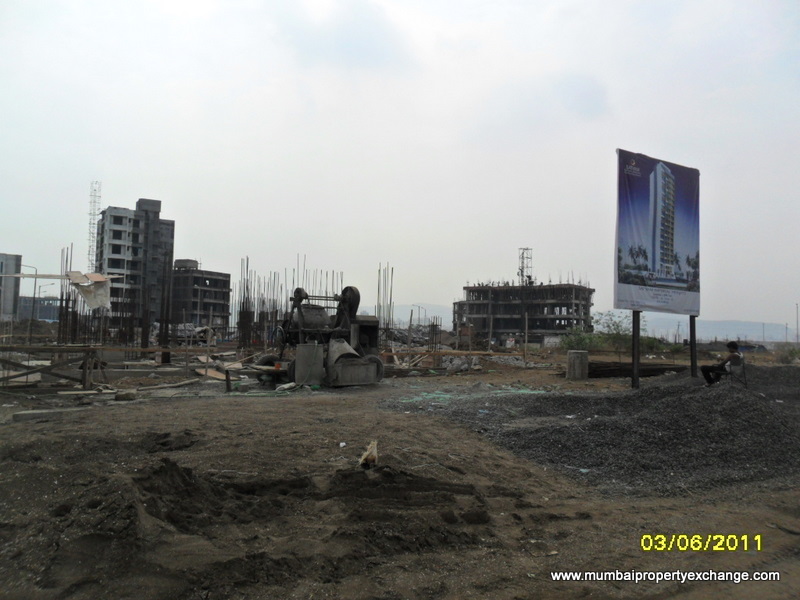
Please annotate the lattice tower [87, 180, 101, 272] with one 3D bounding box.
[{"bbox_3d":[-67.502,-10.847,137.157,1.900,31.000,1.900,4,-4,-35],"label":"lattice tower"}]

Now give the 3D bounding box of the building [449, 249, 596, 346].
[{"bbox_3d":[27.223,-0.126,135.726,26.500,19.500,14.000,0,-4,34],"label":"building"}]

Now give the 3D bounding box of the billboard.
[{"bbox_3d":[8.315,-2.046,19.991,3.920,4.910,0.130,3,-4,-30],"label":"billboard"}]

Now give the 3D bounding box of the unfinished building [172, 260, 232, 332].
[{"bbox_3d":[-50.798,-1.042,157.941,10.500,16.800,11.000,0,-4,34],"label":"unfinished building"}]

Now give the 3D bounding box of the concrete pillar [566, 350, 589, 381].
[{"bbox_3d":[6.286,2.320,22.100,0.740,1.050,0.720,1,-3,16],"label":"concrete pillar"}]

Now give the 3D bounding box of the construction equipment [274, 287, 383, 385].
[{"bbox_3d":[-2.126,1.070,18.300,3.100,2.800,2.200,2,-3,-12],"label":"construction equipment"}]

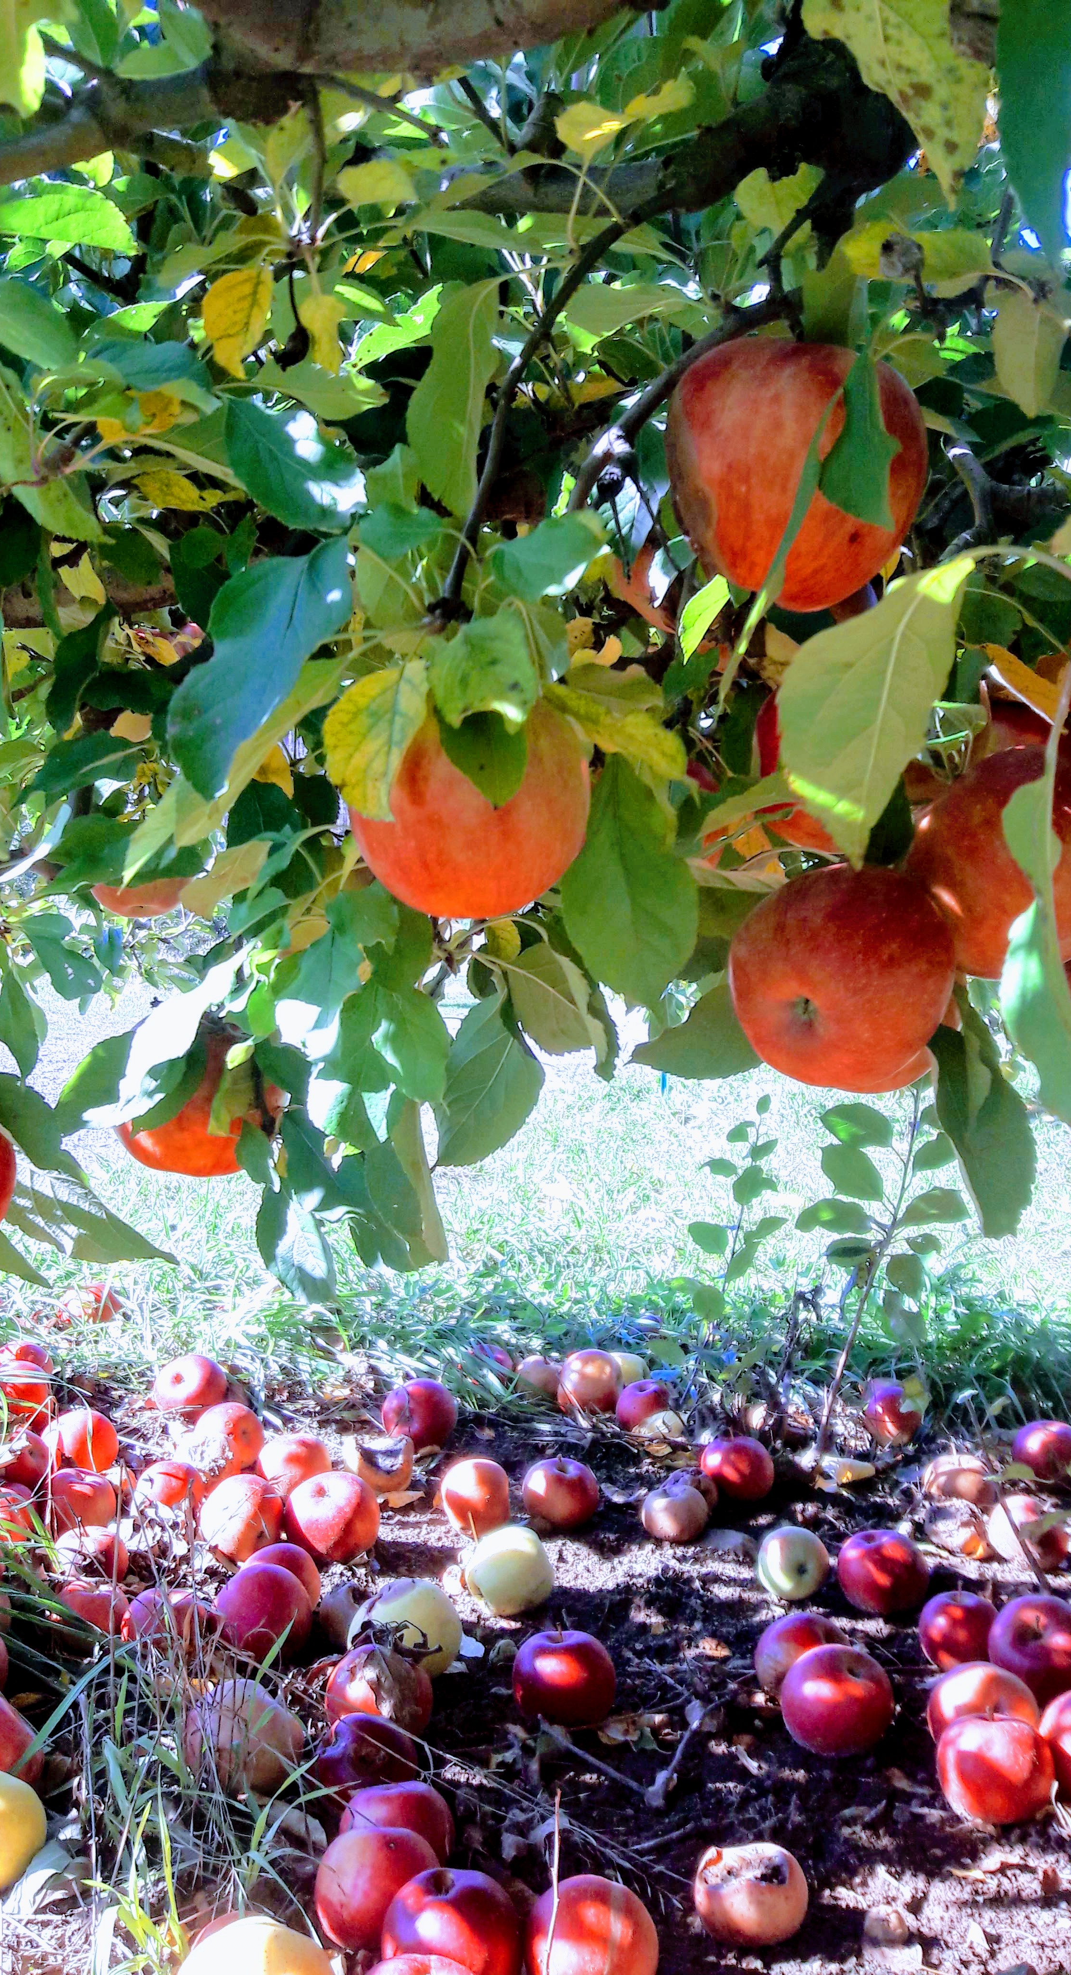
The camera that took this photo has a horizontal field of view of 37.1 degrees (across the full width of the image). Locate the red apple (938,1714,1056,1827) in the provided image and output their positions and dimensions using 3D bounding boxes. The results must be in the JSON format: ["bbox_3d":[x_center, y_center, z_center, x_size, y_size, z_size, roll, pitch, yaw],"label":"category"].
[{"bbox_3d":[0.299,0.509,1.040,0.078,0.072,0.078,1,14,0],"label":"red apple"}]

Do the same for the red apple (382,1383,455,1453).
[{"bbox_3d":[-0.124,0.457,1.705,0.079,0.074,0.079,2,3,0],"label":"red apple"}]

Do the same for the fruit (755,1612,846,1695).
[{"bbox_3d":[0.208,0.523,1.246,0.072,0.070,0.072,0,3,0],"label":"fruit"}]

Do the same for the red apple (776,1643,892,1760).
[{"bbox_3d":[0.215,0.508,1.139,0.080,0.075,0.080,13,6,0],"label":"red apple"}]

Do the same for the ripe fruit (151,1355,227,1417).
[{"bbox_3d":[-0.399,0.461,1.847,0.084,0.078,0.084,-15,38,0],"label":"ripe fruit"}]

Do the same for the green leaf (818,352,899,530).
[{"bbox_3d":[0.089,-0.151,0.440,0.024,0.050,0.015,1,3,0],"label":"green leaf"}]

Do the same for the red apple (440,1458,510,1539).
[{"bbox_3d":[-0.060,0.511,1.597,0.069,0.079,0.069,0,3,0],"label":"red apple"}]

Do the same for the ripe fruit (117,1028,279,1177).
[{"bbox_3d":[-0.162,0.055,0.770,0.079,0.072,0.079,1,3,0],"label":"ripe fruit"}]

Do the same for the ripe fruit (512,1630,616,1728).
[{"bbox_3d":[0.022,0.515,1.190,0.076,0.071,0.076,0,3,0],"label":"ripe fruit"}]

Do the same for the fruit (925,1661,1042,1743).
[{"bbox_3d":[0.311,0.505,1.110,0.078,0.078,0.073,0,-32,-5],"label":"fruit"}]

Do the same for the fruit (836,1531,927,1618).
[{"bbox_3d":[0.297,0.501,1.369,0.076,0.070,0.076,3,26,13],"label":"fruit"}]

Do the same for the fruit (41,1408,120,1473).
[{"bbox_3d":[-0.478,0.475,1.677,0.077,0.070,0.077,0,3,-16],"label":"fruit"}]

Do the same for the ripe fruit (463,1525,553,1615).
[{"bbox_3d":[-0.023,0.498,1.366,0.074,0.071,0.074,2,3,0],"label":"ripe fruit"}]

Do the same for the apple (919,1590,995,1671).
[{"bbox_3d":[0.367,0.561,1.395,0.066,0.063,0.066,2,3,0],"label":"apple"}]

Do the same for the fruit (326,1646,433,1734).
[{"bbox_3d":[-0.108,0.490,1.110,0.074,0.068,0.074,1,3,0],"label":"fruit"}]

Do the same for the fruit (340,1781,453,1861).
[{"bbox_3d":[-0.086,0.529,1.001,0.070,0.065,0.070,0,3,-5],"label":"fruit"}]

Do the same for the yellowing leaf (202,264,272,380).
[{"bbox_3d":[-0.145,-0.325,0.780,0.034,0.057,0.015,10,6,-7],"label":"yellowing leaf"}]

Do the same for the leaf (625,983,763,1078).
[{"bbox_3d":[0.065,0.016,0.610,0.070,0.040,0.025,1,3,0],"label":"leaf"}]

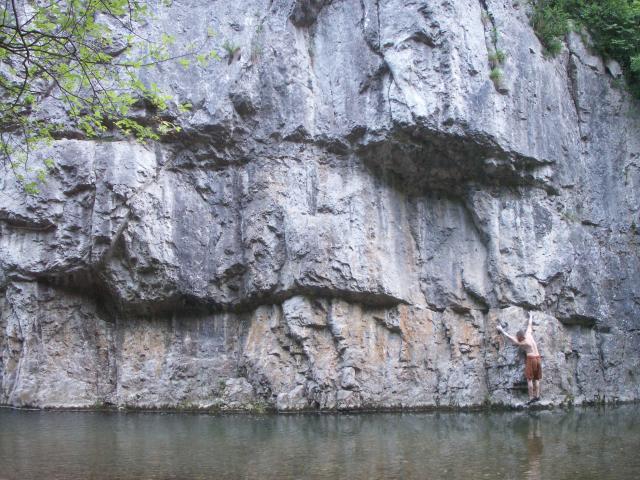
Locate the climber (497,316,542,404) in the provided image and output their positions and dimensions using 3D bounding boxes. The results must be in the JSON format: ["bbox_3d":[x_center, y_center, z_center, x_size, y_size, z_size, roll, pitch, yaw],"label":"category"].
[{"bbox_3d":[4.800,2.870,16.450,0.880,2.120,0.820,6,-10,-36],"label":"climber"}]

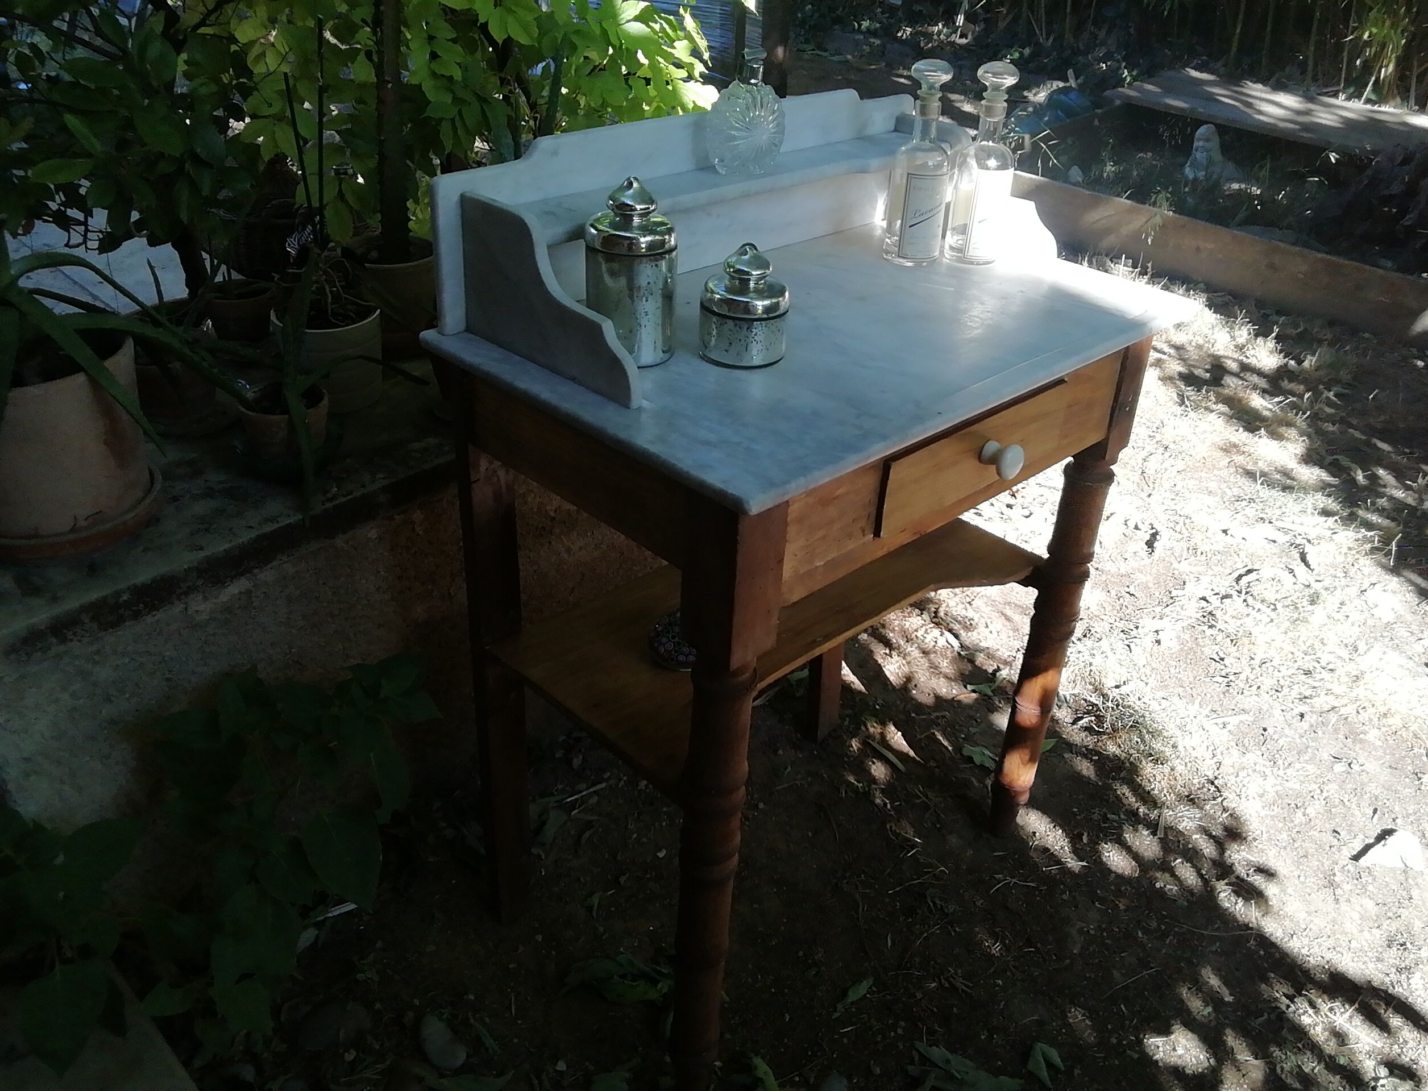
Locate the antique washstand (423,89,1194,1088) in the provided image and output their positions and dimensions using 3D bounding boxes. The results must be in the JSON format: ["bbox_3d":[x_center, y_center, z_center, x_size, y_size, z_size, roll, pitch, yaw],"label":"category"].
[{"bbox_3d":[0.114,0.043,1.397,0.720,1.000,0.441,-25,42,-38],"label":"antique washstand"}]

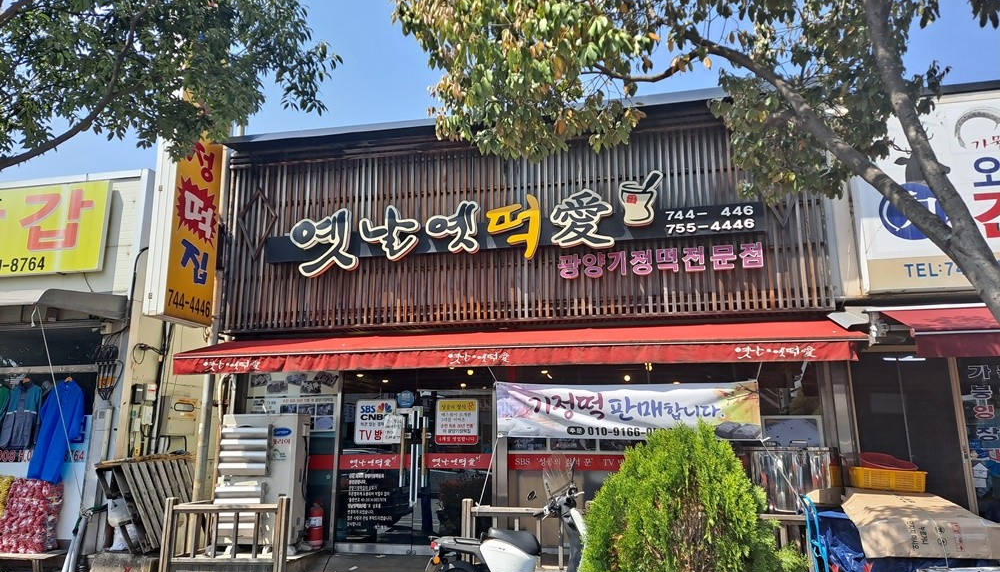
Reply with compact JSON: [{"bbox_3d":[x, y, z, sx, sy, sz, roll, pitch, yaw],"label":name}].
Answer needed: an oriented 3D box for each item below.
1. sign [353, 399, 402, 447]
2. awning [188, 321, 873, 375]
[{"bbox_3d":[-1.325,1.455,7.454,0.523,0.470,0.030,-3,-12,13],"label":"sign"},{"bbox_3d":[-0.076,0.601,6.672,6.321,0.491,1.099,-3,-12,13],"label":"awning"}]

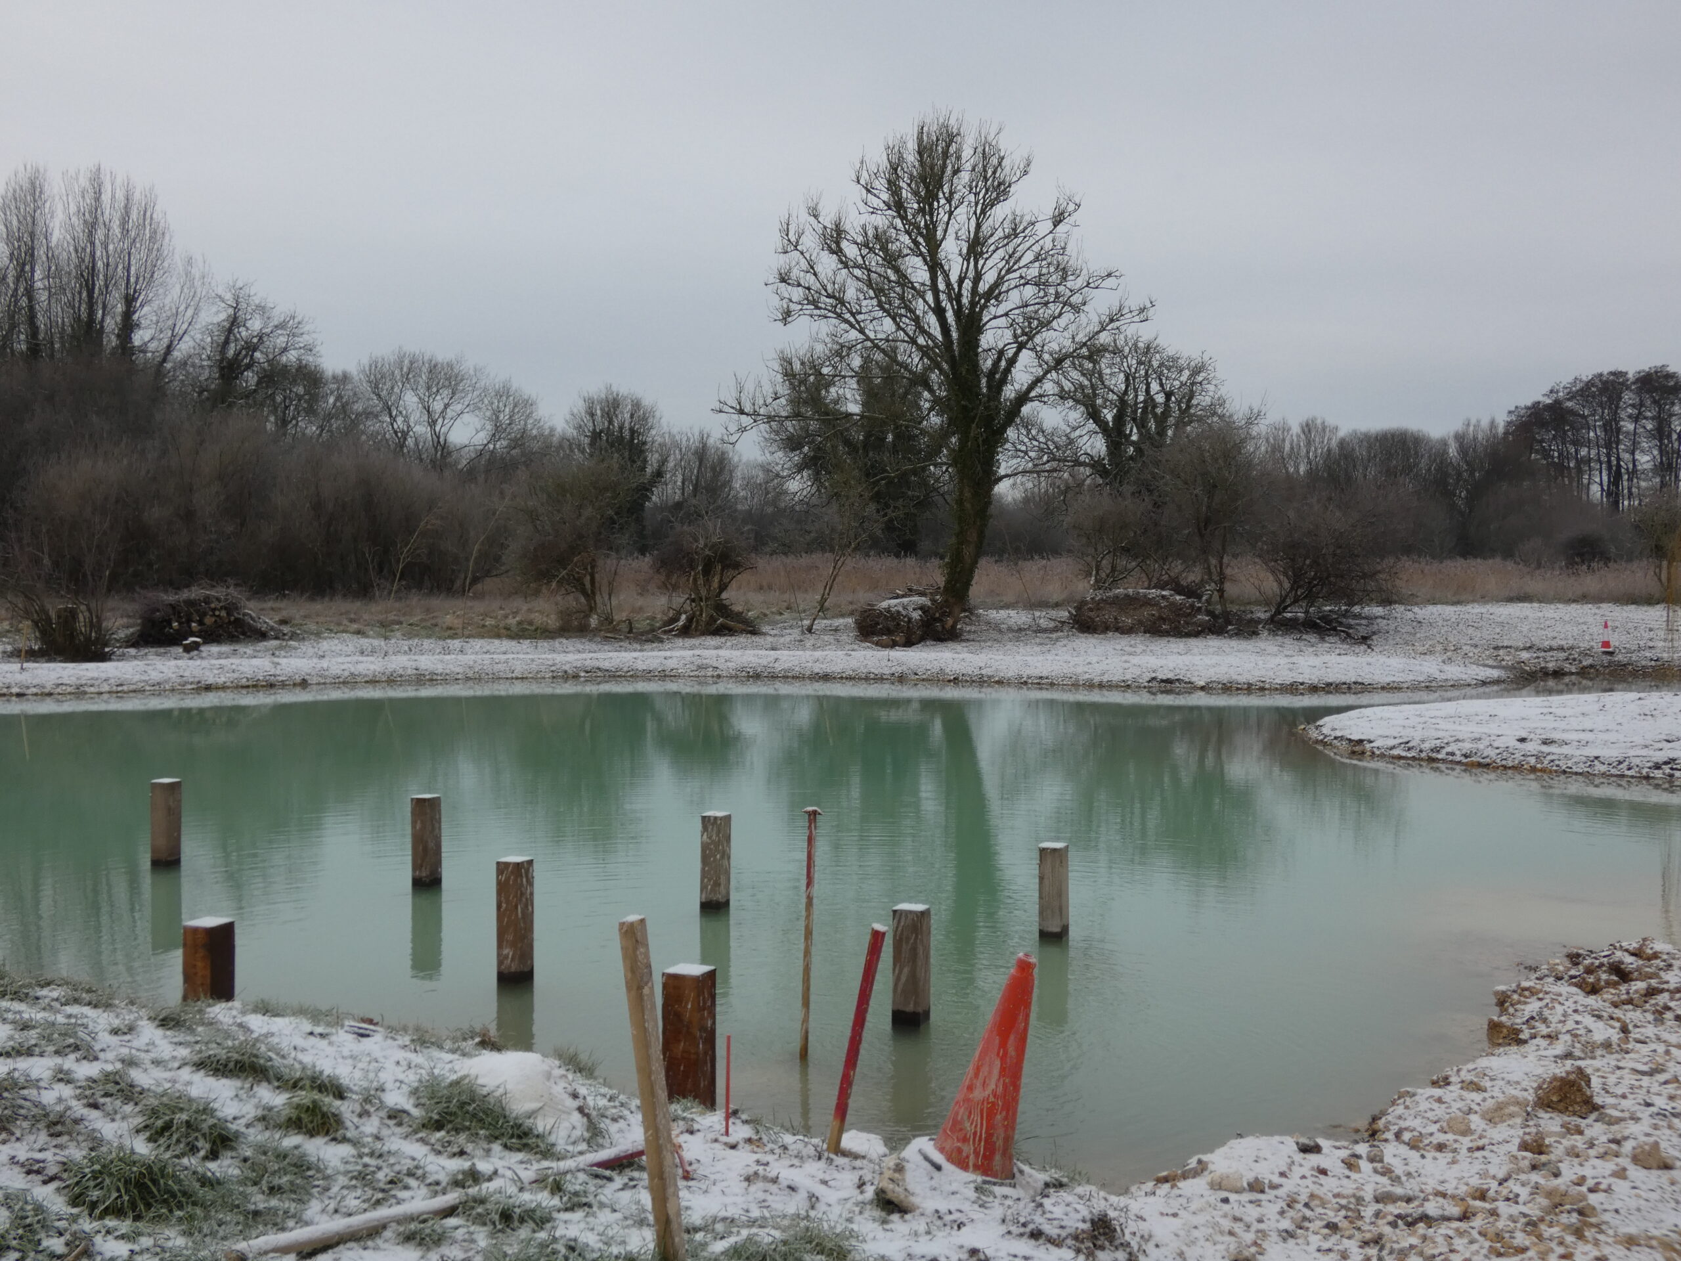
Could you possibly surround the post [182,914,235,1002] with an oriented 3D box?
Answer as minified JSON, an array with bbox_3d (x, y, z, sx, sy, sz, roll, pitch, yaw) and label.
[{"bbox_3d":[-2.736,1.451,8.005,0.148,0.355,0.148,1,2,24],"label":"post"}]

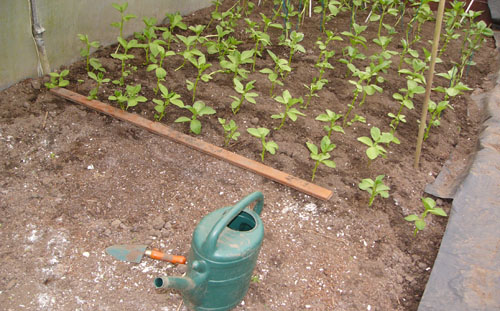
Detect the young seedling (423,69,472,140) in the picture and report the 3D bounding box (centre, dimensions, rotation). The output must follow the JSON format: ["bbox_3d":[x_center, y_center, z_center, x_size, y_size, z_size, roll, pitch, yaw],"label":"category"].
[{"bbox_3d":[1.119,-0.270,2.964,0.247,0.406,0.223,12,31,18],"label":"young seedling"}]

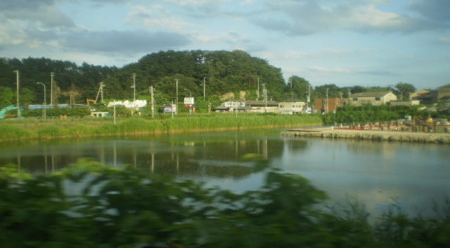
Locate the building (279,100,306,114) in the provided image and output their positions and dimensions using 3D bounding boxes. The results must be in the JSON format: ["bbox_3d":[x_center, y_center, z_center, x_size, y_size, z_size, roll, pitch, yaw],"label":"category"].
[{"bbox_3d":[26.239,-6.725,182.000,11.000,5.700,8.500,-1,2,-11],"label":"building"}]

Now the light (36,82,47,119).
[{"bbox_3d":[-45.855,-5.823,117.000,2.400,9.500,0.400,0,2,18],"label":"light"}]

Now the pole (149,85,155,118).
[{"bbox_3d":[-18.710,-5.639,120.000,1.300,8.500,0.700,-1,2,-17],"label":"pole"}]

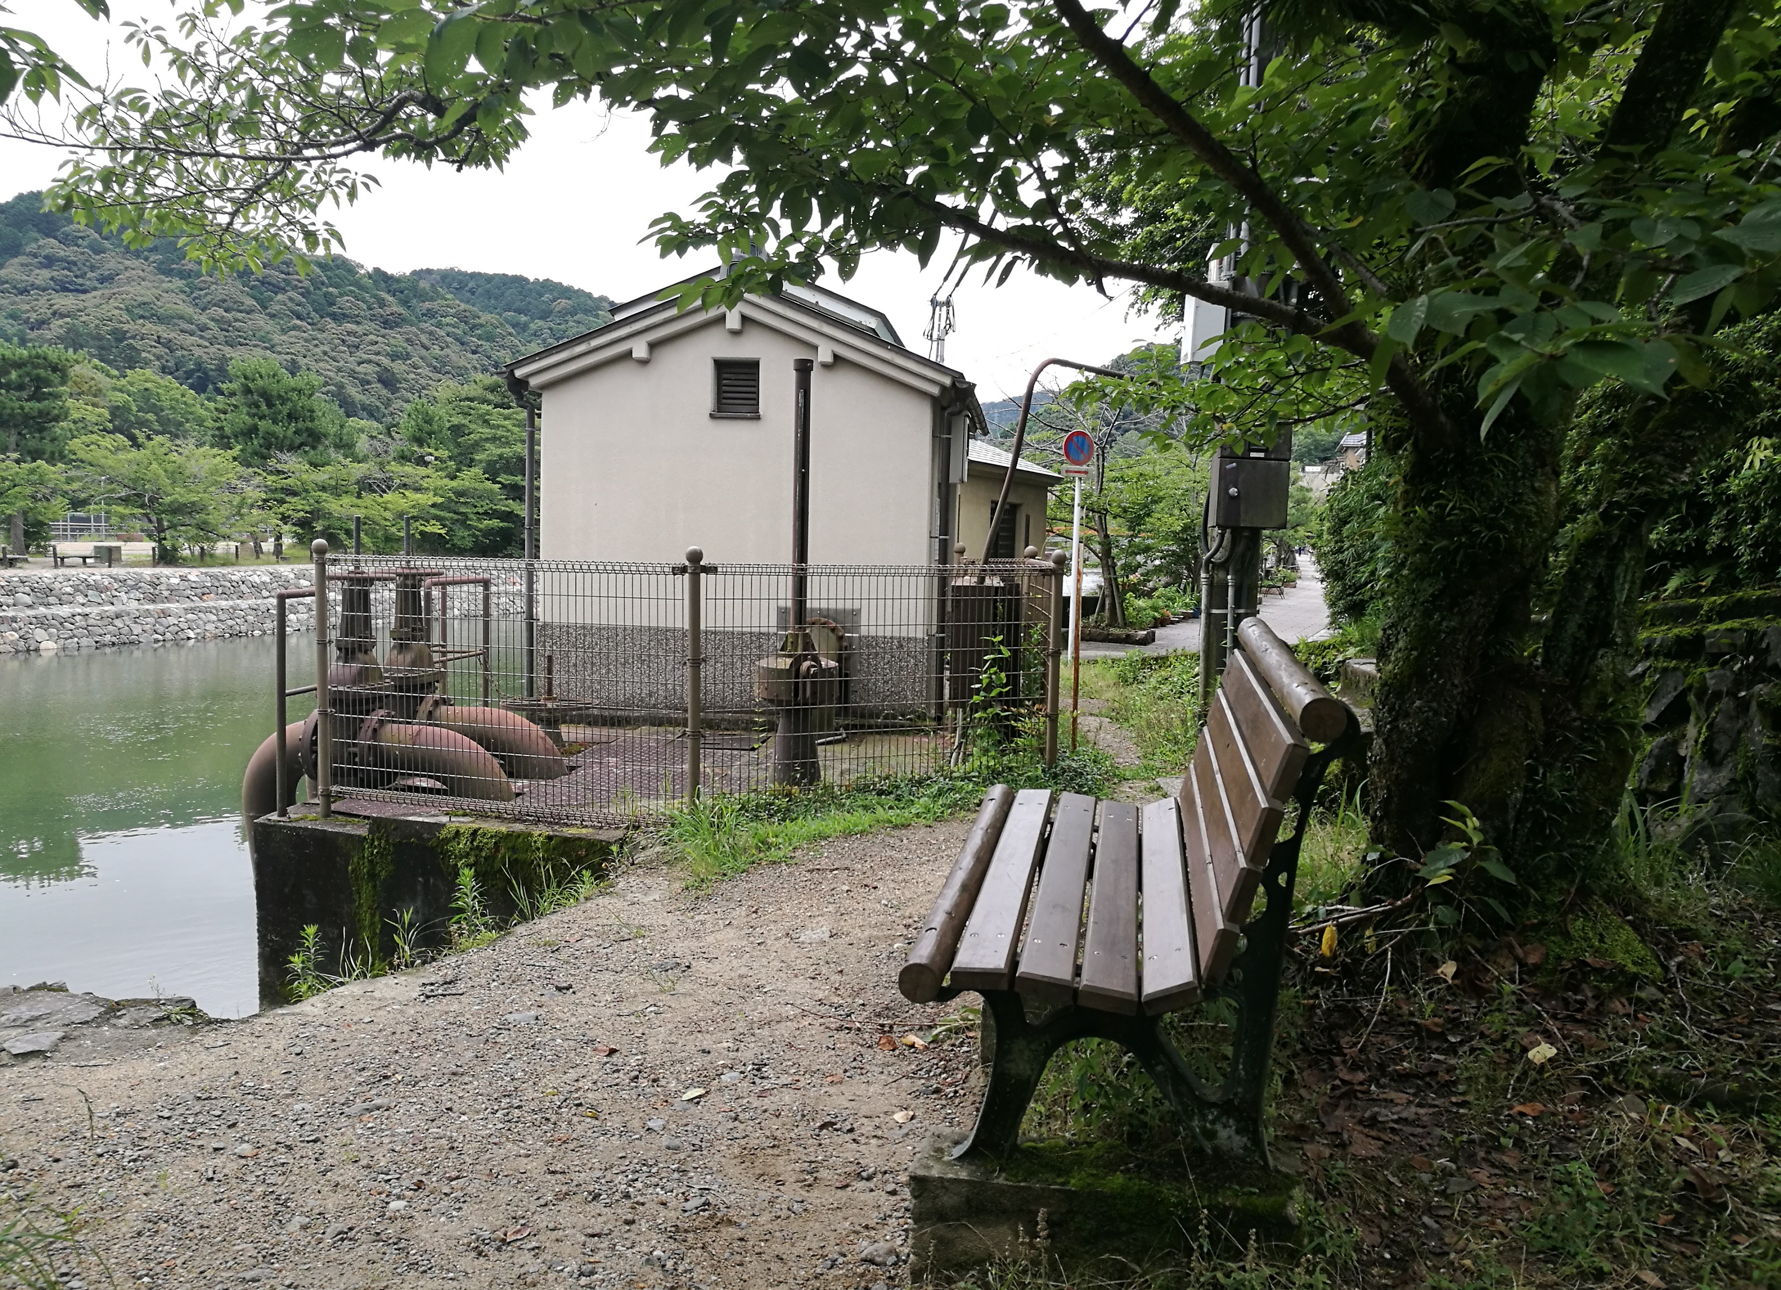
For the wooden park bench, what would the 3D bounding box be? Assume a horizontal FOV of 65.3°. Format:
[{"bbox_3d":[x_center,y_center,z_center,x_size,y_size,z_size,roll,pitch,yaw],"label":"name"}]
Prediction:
[{"bbox_3d":[0.515,0.445,3.037,0.742,0.901,1.533,2,6,10],"label":"wooden park bench"}]

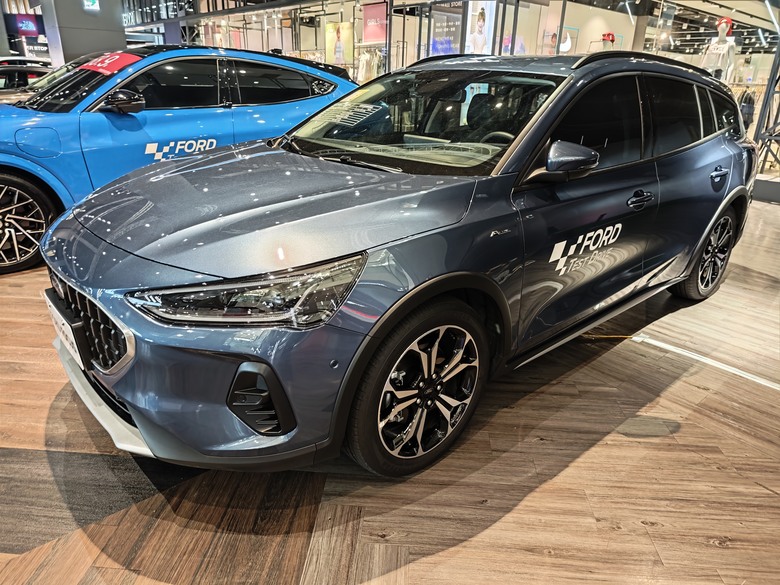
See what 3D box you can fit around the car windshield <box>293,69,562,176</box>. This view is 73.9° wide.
[{"bbox_3d":[0.115,-0.861,2.468,1.420,0.110,0.840,23,61,43],"label":"car windshield"}]

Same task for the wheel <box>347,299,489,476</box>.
[{"bbox_3d":[0.069,0.303,1.775,0.672,0.672,0.225,-16,28,-39],"label":"wheel"}]

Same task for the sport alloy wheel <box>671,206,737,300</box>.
[{"bbox_3d":[2.084,-0.287,3.482,0.672,0.672,0.225,-16,28,-39],"label":"sport alloy wheel"}]

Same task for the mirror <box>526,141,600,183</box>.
[{"bbox_3d":[0.581,-0.447,1.791,0.170,0.150,0.220,-16,28,-39],"label":"mirror"}]

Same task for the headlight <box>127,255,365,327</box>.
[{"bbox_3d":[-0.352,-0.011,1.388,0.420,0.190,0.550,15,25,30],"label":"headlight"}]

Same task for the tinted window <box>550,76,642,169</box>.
[{"bbox_3d":[0.872,-0.730,2.151,0.970,0.420,0.050,-16,2,-39],"label":"tinted window"}]

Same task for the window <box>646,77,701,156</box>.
[{"bbox_3d":[1.472,-0.913,2.664,0.800,0.400,0.050,-16,2,-39],"label":"window"}]

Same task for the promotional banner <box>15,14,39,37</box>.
[{"bbox_3d":[-11.572,-8.500,16.500,0.740,0.720,0.080,3,21,2],"label":"promotional banner"}]

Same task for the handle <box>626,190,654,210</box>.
[{"bbox_3d":[1.098,-0.402,2.267,0.240,0.068,0.058,-16,28,-39],"label":"handle"}]

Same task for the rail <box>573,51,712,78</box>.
[{"bbox_3d":[1.442,-1.209,2.802,1.750,0.110,0.060,-16,28,-39],"label":"rail"}]

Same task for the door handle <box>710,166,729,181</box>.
[{"bbox_3d":[1.836,-0.663,2.888,0.240,0.068,0.058,-16,28,-39],"label":"door handle"}]

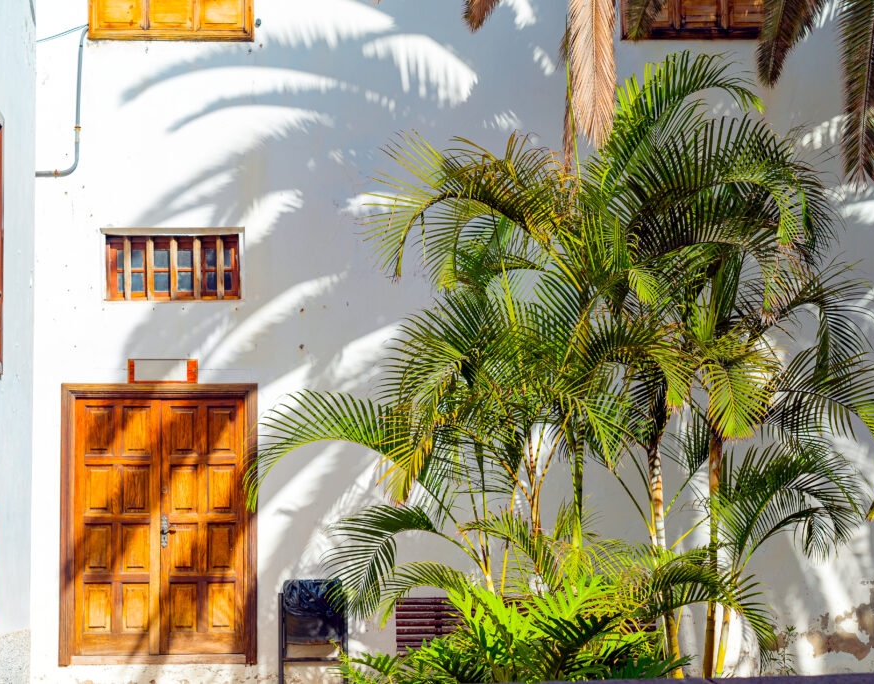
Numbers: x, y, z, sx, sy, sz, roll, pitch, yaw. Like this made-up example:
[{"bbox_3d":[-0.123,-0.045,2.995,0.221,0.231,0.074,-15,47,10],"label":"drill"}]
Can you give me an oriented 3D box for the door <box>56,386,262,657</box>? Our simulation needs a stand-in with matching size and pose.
[{"bbox_3d":[-2.156,1.416,13.246,1.536,2.172,0.150,0,-2,0],"label":"door"}]

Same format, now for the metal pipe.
[{"bbox_3d":[-2.934,-1.871,13.342,0.406,1.188,0.060,0,-2,0],"label":"metal pipe"}]

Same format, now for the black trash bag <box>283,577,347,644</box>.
[{"bbox_3d":[-0.919,2.004,12.700,0.476,0.491,0.380,0,-2,0],"label":"black trash bag"}]

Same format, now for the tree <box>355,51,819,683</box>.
[{"bbox_3d":[1.090,0.146,11.600,3.179,4.293,2.400,0,-2,0],"label":"tree"}]

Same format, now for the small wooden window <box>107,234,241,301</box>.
[{"bbox_3d":[-2.057,-0.584,13.382,1.058,0.525,0.140,0,-2,0],"label":"small wooden window"}]

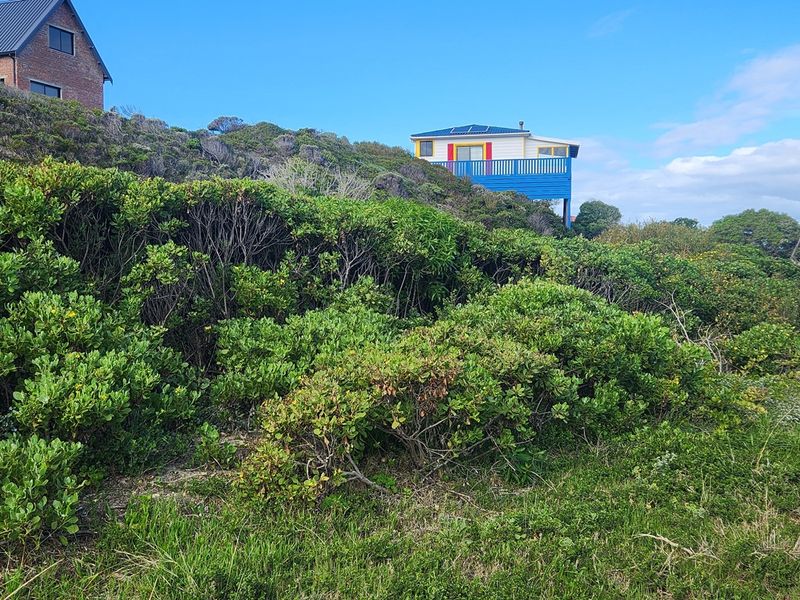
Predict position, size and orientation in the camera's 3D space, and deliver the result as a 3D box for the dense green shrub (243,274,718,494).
[{"bbox_3d":[0.700,0.518,4.911,3.700,1.260,2.400,-2,5,-18],"label":"dense green shrub"}]

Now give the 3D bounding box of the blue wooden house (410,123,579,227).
[{"bbox_3d":[6.075,-8.000,34.634,9.700,7.100,8.500,1,5,10],"label":"blue wooden house"}]

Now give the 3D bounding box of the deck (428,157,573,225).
[{"bbox_3d":[5.824,-6.244,31.370,8.200,4.050,2.000,1,5,10],"label":"deck"}]

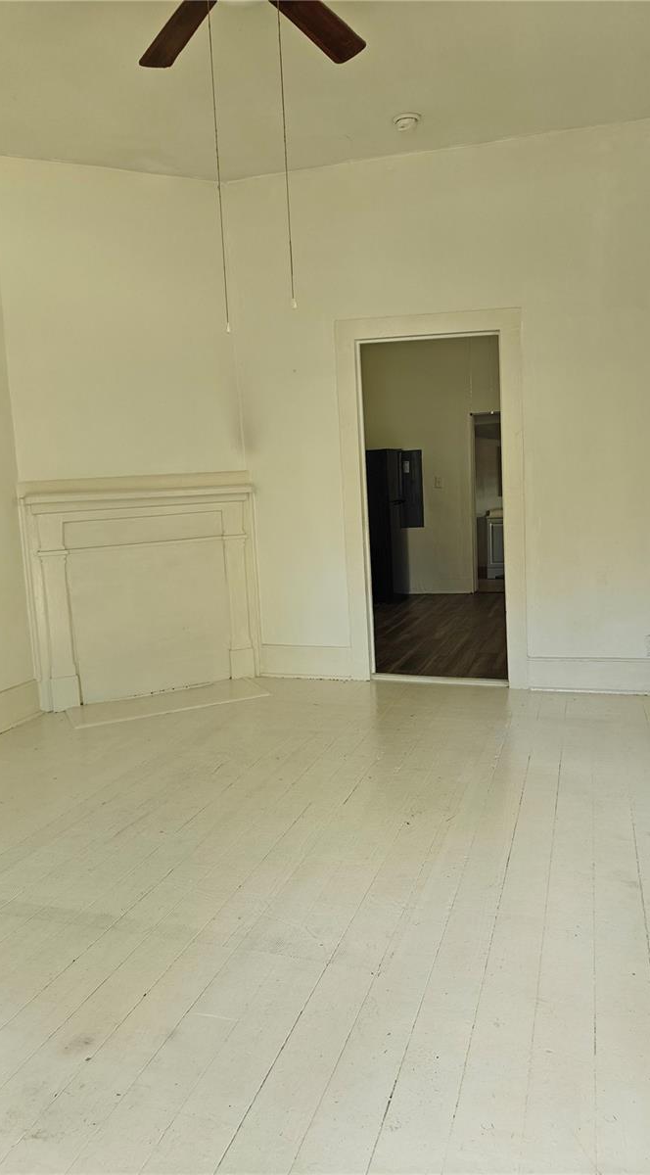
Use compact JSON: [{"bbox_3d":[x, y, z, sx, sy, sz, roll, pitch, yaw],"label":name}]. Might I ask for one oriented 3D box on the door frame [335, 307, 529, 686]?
[{"bbox_3d":[0.659,-0.502,4.949,1.094,2.213,0.130,0,8,18],"label":"door frame"}]

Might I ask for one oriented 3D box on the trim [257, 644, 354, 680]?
[{"bbox_3d":[-0.133,0.490,5.297,0.643,0.215,0.030,0,8,18],"label":"trim"}]

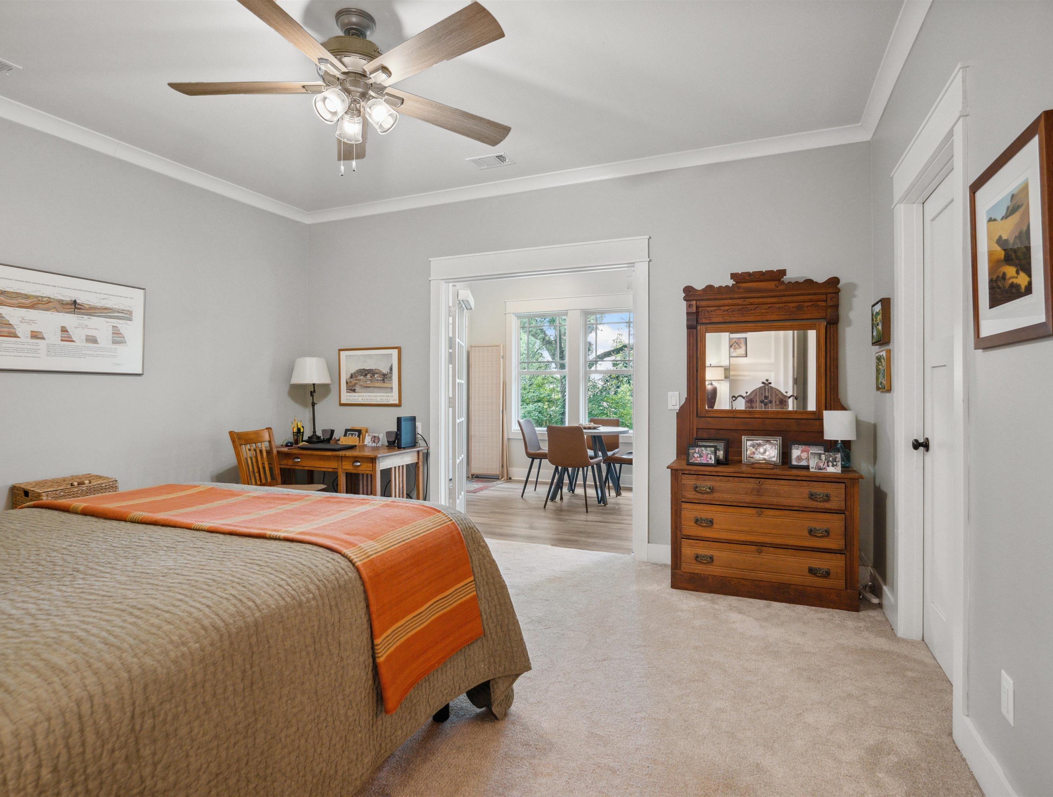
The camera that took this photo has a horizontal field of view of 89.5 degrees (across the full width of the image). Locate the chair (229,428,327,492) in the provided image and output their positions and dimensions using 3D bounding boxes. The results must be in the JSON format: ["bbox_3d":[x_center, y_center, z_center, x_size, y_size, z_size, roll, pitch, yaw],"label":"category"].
[{"bbox_3d":[-1.720,0.672,3.740,0.500,0.920,0.450,0,0,16],"label":"chair"}]

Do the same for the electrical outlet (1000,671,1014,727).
[{"bbox_3d":[1.298,0.808,1.432,0.008,0.117,0.075,0,1,23],"label":"electrical outlet"}]

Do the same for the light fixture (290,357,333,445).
[{"bbox_3d":[-1.720,0.011,4.250,0.325,0.690,0.325,0,1,23],"label":"light fixture"}]

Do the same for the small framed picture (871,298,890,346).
[{"bbox_3d":[1.846,-0.390,2.765,0.036,0.222,0.222,0,0,23],"label":"small framed picture"}]

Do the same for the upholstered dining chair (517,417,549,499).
[{"bbox_3d":[0.212,0.678,6.090,0.550,0.860,0.450,0,0,22],"label":"upholstered dining chair"}]

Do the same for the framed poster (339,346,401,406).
[{"bbox_3d":[-1.315,-0.176,4.420,0.630,0.480,0.025,0,0,22],"label":"framed poster"}]

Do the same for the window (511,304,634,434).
[{"bbox_3d":[0.622,-0.335,6.880,1.740,1.580,0.100,0,0,22],"label":"window"}]

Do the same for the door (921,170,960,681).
[{"bbox_3d":[1.722,0.118,2.133,0.040,2.035,0.720,0,1,23],"label":"door"}]

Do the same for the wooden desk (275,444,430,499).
[{"bbox_3d":[-1.429,0.766,4.088,1.210,0.770,0.620,0,1,23],"label":"wooden desk"}]

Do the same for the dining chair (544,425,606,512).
[{"bbox_3d":[0.489,0.697,5.540,0.475,0.845,0.530,0,1,23],"label":"dining chair"}]

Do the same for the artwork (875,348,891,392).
[{"bbox_3d":[1.860,-0.144,2.773,0.028,0.205,0.220,0,1,23],"label":"artwork"}]

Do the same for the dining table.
[{"bbox_3d":[0.685,0.728,5.950,0.920,0.760,0.920,0,0,22],"label":"dining table"}]

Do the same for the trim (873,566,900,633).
[{"bbox_3d":[1.902,1.071,2.838,0.016,0.135,0.600,0,1,23],"label":"trim"}]

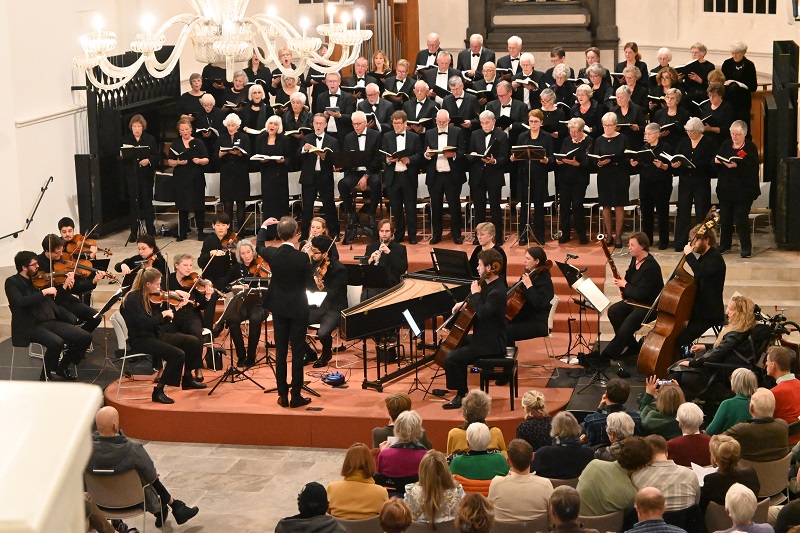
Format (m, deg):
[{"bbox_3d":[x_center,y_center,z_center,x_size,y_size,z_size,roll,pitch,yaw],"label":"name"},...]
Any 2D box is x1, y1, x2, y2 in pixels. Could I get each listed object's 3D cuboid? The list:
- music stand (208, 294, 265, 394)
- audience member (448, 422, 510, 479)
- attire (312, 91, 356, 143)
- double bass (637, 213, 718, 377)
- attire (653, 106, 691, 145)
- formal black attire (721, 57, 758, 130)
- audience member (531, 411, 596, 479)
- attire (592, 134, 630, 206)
[{"bbox_3d":[-1.646,0.707,16.541,0.520,0.973,0.520,2,10,17],"label":"music stand"},{"bbox_3d":[0.531,1.621,11.490,0.450,1.220,0.800,-2,9,-3],"label":"audience member"},{"bbox_3d":[-0.911,-1.776,23.710,0.560,1.450,0.360,-1,9,3],"label":"attire"},{"bbox_3d":[2.741,0.325,16.235,0.380,1.802,0.650,21,11,19],"label":"double bass"},{"bbox_3d":[3.505,-1.376,21.591,0.480,1.350,0.400,3,10,25],"label":"attire"},{"bbox_3d":[4.664,-2.255,22.940,0.480,1.350,0.400,3,10,23],"label":"formal black attire"},{"bbox_3d":[1.167,1.569,11.896,0.500,1.240,0.800,-2,10,-2],"label":"audience member"},{"bbox_3d":[2.698,-1.255,21.258,0.490,0.920,0.380,1,10,16],"label":"attire"}]

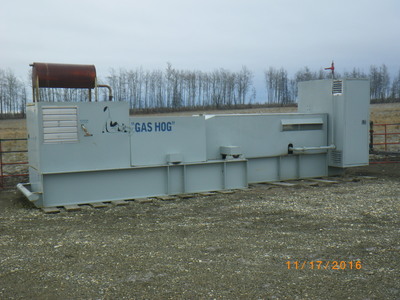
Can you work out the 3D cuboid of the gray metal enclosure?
[{"bbox_3d":[0.226,-0.403,10.660,7.890,2.317,1.792,-3,5,-28],"label":"gray metal enclosure"}]

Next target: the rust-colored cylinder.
[{"bbox_3d":[-2.532,-1.373,9.071,1.102,0.453,0.453,-3,5,-28],"label":"rust-colored cylinder"}]

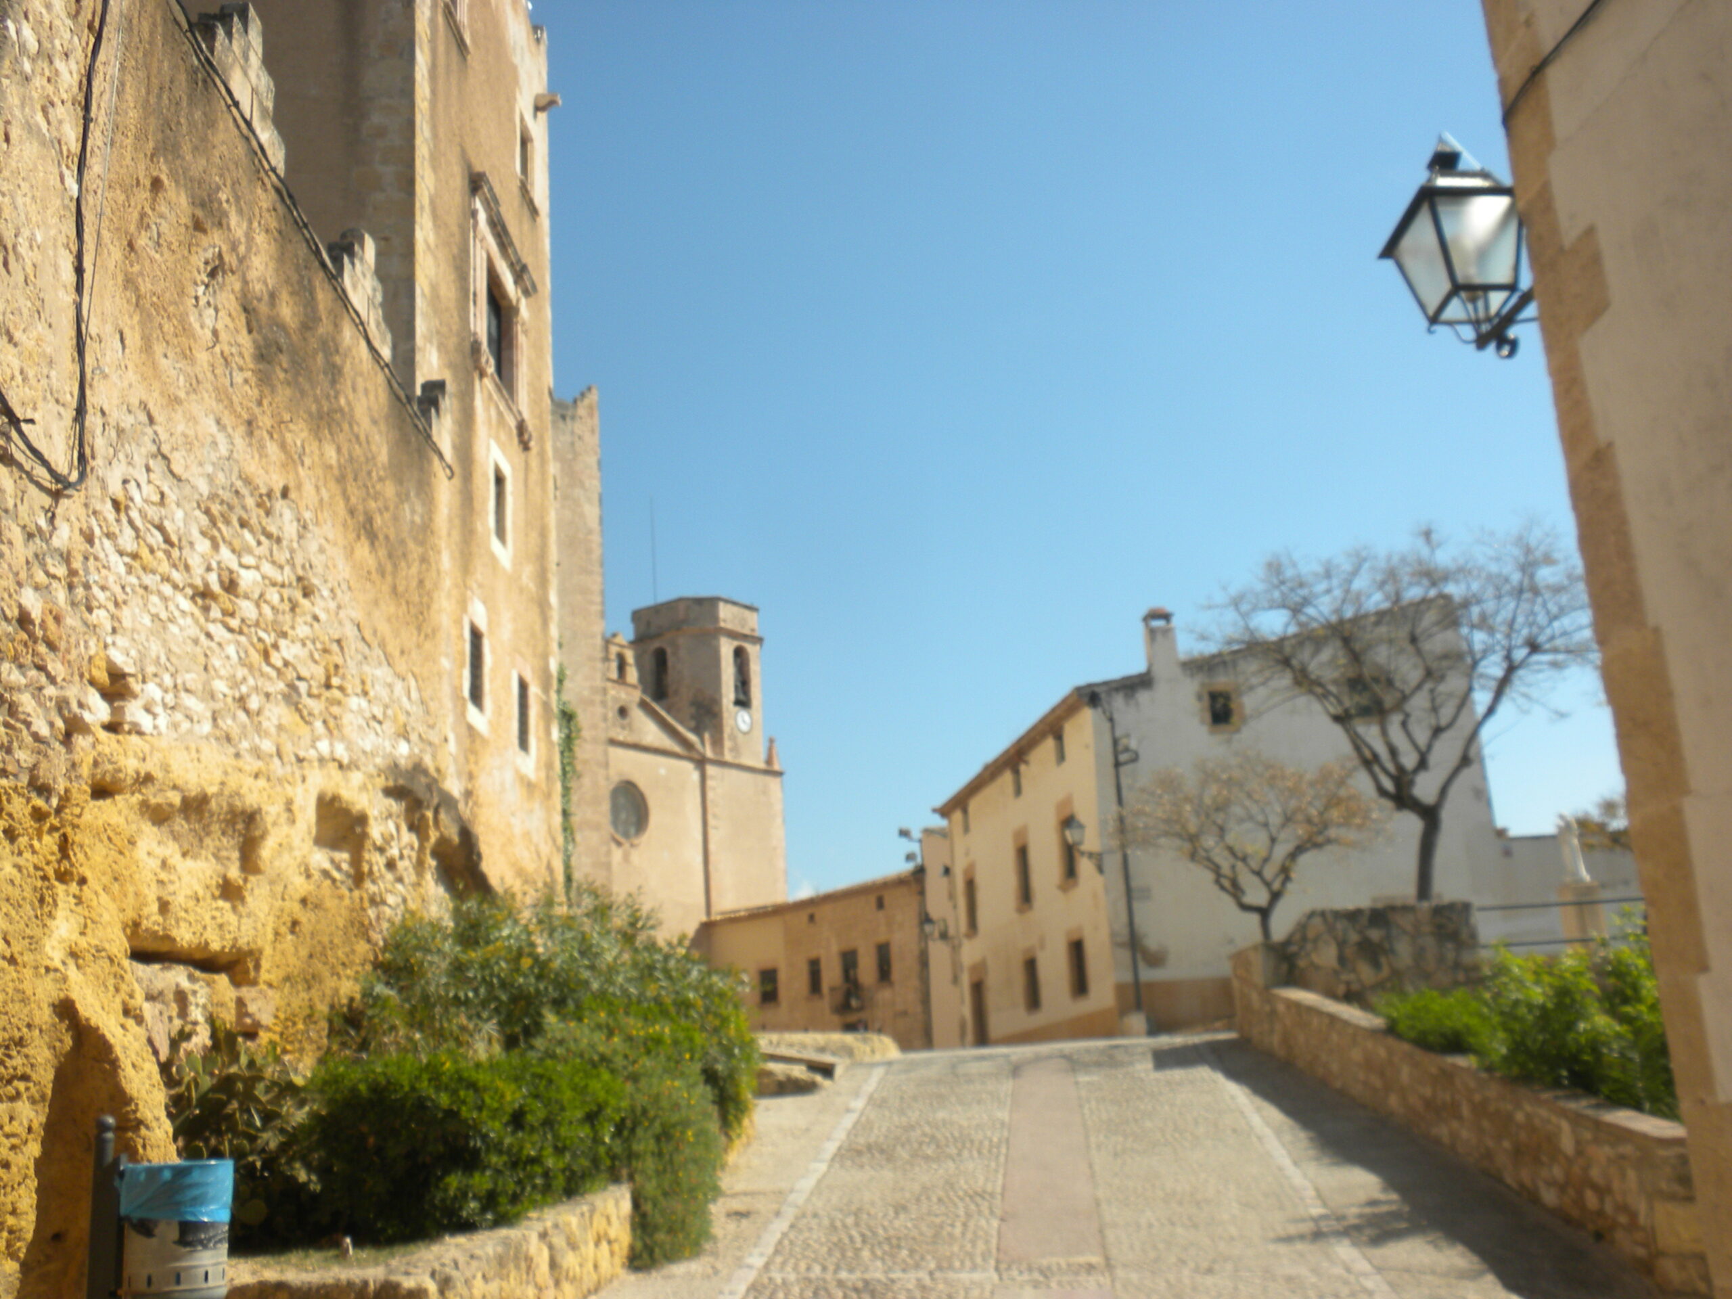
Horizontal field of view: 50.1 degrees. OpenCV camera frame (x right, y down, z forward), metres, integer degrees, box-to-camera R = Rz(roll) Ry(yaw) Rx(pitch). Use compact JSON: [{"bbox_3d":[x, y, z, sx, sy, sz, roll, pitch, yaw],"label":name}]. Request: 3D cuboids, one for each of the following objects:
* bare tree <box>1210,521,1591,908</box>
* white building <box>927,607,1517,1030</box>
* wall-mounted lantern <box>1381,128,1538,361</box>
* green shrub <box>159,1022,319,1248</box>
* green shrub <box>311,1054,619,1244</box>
[{"bbox_3d":[5.230,0.948,17.481,3.800,4.450,3.700,-4,-15,0],"label":"bare tree"},{"bbox_3d":[9.377,6.096,55.091,11.200,11.000,16.500,-1,-16,-11],"label":"white building"},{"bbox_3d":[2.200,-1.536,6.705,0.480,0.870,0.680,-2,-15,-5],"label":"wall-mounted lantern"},{"bbox_3d":[-2.575,1.991,7.600,0.630,0.900,0.650,-4,-15,0],"label":"green shrub"},{"bbox_3d":[-1.653,2.030,7.600,1.250,0.800,1.000,-4,-15,0],"label":"green shrub"}]

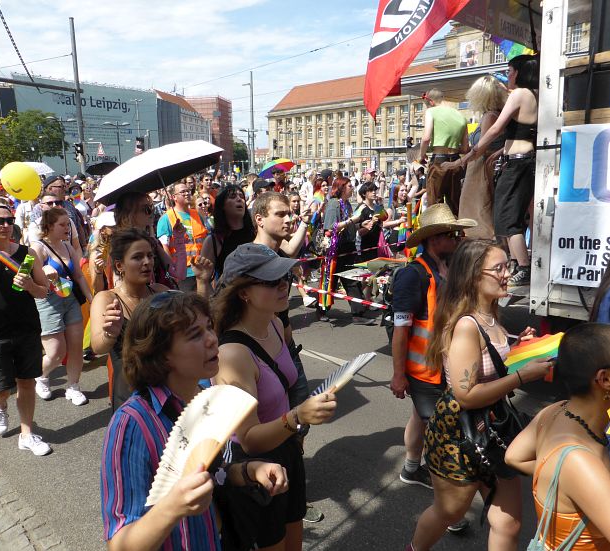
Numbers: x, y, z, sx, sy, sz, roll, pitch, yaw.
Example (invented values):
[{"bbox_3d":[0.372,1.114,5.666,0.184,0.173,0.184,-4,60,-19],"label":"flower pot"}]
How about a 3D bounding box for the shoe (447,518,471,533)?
[{"bbox_3d":[0.766,1.327,2.835,0.290,0.105,0.105,3,11,17],"label":"shoe"}]

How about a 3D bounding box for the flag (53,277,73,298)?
[{"bbox_3d":[-2.005,0.099,4.209,0.200,0.190,0.040,-7,13,-27],"label":"flag"}]

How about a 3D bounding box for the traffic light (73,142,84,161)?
[{"bbox_3d":[-10.405,-5.661,23.336,0.400,0.880,0.300,3,12,15],"label":"traffic light"}]

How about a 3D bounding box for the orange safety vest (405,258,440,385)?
[{"bbox_3d":[0.709,0.250,2.831,0.310,0.680,0.460,3,12,15],"label":"orange safety vest"}]

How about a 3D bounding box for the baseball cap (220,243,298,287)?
[{"bbox_3d":[-0.171,-0.040,1.871,0.270,0.150,0.190,6,13,27],"label":"baseball cap"}]

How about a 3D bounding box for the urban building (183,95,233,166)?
[{"bbox_3d":[-42.495,-59.021,218.882,19.000,31.000,20.000,1,12,9],"label":"urban building"}]

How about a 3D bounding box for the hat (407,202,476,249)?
[{"bbox_3d":[0.729,-0.269,2.740,0.385,0.160,0.330,-12,6,24],"label":"hat"}]

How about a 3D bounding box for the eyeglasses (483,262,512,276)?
[{"bbox_3d":[0.727,-0.030,2.040,0.138,0.048,0.145,-10,15,-41],"label":"eyeglasses"}]

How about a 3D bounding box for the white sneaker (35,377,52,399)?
[{"bbox_3d":[-2.401,1.034,4.659,0.095,0.110,0.265,-11,16,-42],"label":"white sneaker"}]

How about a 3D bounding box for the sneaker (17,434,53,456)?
[{"bbox_3d":[-1.965,1.228,3.709,0.285,0.120,0.105,5,13,24],"label":"sneaker"}]

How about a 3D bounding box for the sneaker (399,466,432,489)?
[{"bbox_3d":[0.751,1.261,3.176,0.300,0.110,0.108,4,12,23],"label":"sneaker"}]

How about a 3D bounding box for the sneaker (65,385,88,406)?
[{"bbox_3d":[-2.031,1.067,4.508,0.265,0.110,0.095,8,14,34],"label":"sneaker"}]

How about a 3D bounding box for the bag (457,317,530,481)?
[{"bbox_3d":[0.809,0.525,2.173,0.310,0.670,0.200,-3,12,-10],"label":"bag"}]

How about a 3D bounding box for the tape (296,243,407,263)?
[{"bbox_3d":[0.630,-0.293,6.100,0.040,0.080,2.000,9,14,41],"label":"tape"}]

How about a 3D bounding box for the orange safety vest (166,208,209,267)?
[{"bbox_3d":[-1.206,-0.392,5.250,0.430,0.620,0.270,-8,13,-32],"label":"orange safety vest"}]

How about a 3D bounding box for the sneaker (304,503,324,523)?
[{"bbox_3d":[-0.037,1.318,2.915,0.290,0.100,0.105,2,11,13],"label":"sneaker"}]

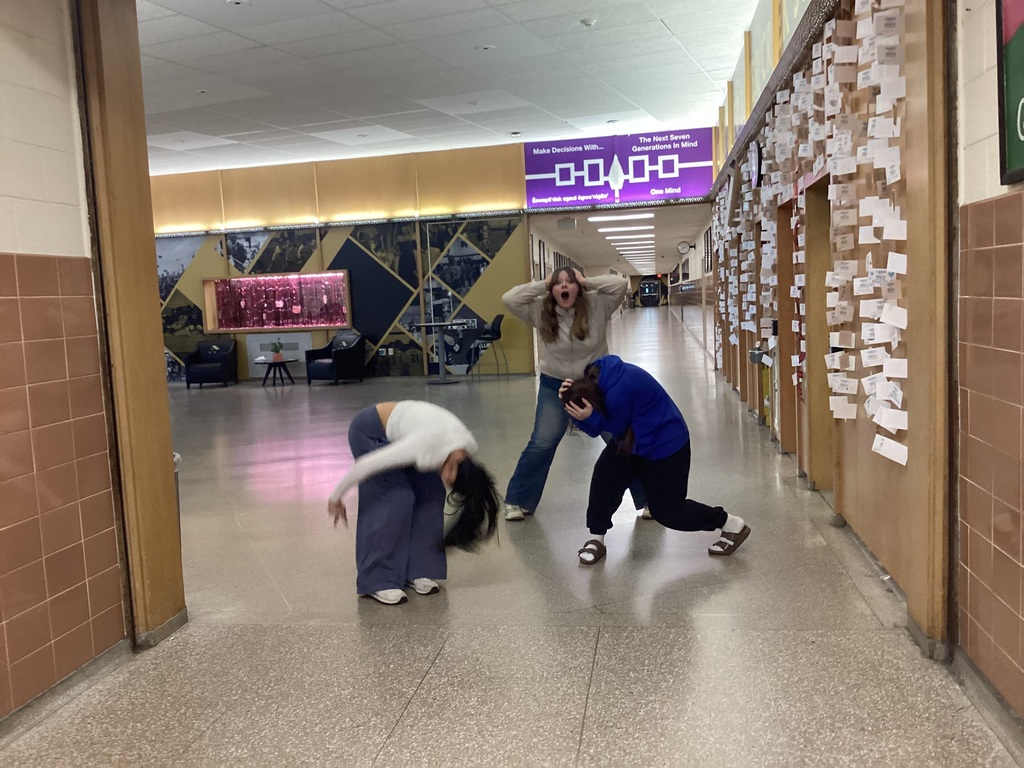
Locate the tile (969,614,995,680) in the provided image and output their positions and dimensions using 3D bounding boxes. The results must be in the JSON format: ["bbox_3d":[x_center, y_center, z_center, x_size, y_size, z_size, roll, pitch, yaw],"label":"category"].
[{"bbox_3d":[1.581,0.889,3.078,0.012,0.149,0.226,-2,5,9],"label":"tile"}]

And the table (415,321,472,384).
[{"bbox_3d":[-1.201,-0.530,15.881,0.950,1.030,0.950,-2,5,9],"label":"table"}]

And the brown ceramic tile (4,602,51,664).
[{"bbox_3d":[-1.708,0.877,3.236,0.012,0.152,0.224,-2,5,9],"label":"brown ceramic tile"}]

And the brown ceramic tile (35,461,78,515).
[{"bbox_3d":[-1.695,0.386,3.416,0.012,0.152,0.224,-2,5,9],"label":"brown ceramic tile"}]

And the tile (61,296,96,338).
[{"bbox_3d":[-1.643,-0.252,3.477,0.012,0.147,0.197,-2,6,10],"label":"tile"}]

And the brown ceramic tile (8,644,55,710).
[{"bbox_3d":[-1.717,1.035,3.276,0.015,0.143,0.226,-2,6,9],"label":"brown ceramic tile"}]

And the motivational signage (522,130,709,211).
[{"bbox_3d":[1.788,-3.616,15.514,3.155,1.138,0.030,-1,6,13],"label":"motivational signage"}]

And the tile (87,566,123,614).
[{"bbox_3d":[-1.654,0.836,3.707,0.015,0.153,0.210,-2,6,9],"label":"tile"}]

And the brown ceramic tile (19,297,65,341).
[{"bbox_3d":[-1.740,-0.241,3.382,0.015,0.153,0.226,-2,6,9],"label":"brown ceramic tile"}]

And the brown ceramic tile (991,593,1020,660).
[{"bbox_3d":[1.519,0.748,2.801,0.012,0.149,0.223,-2,5,9],"label":"brown ceramic tile"}]

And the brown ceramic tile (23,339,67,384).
[{"bbox_3d":[-1.697,-0.081,3.332,0.012,0.149,0.223,-2,5,9],"label":"brown ceramic tile"}]

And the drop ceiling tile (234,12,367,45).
[{"bbox_3d":[-1.966,-3.339,8.612,1.210,0.020,0.605,0,6,22],"label":"drop ceiling tile"}]

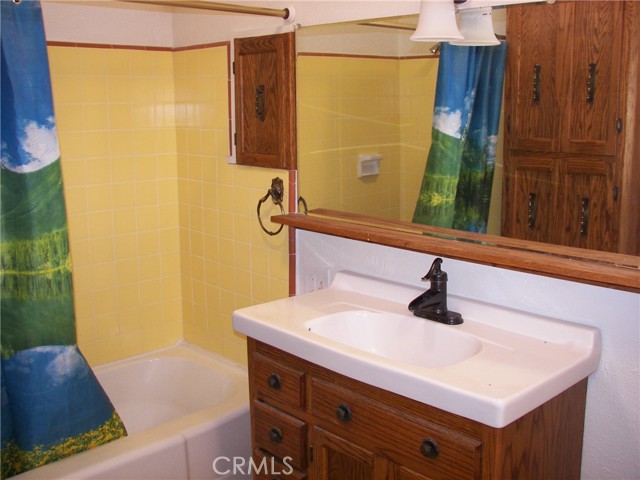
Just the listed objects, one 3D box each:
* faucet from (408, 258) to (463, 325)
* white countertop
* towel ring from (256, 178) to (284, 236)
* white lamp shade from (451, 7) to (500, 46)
[{"bbox_3d":[0.312,0.149,1.941,0.150,0.178,0.158,-10,14,-43],"label":"faucet"},{"bbox_3d":[0.215,0.255,1.867,0.486,0.117,0.920,-10,14,-43],"label":"white countertop"},{"bbox_3d":[-0.178,-0.129,2.505,0.058,0.218,0.165,-10,14,-43],"label":"towel ring"},{"bbox_3d":[0.434,-0.606,1.855,0.144,0.120,0.144,-10,14,-42],"label":"white lamp shade"}]

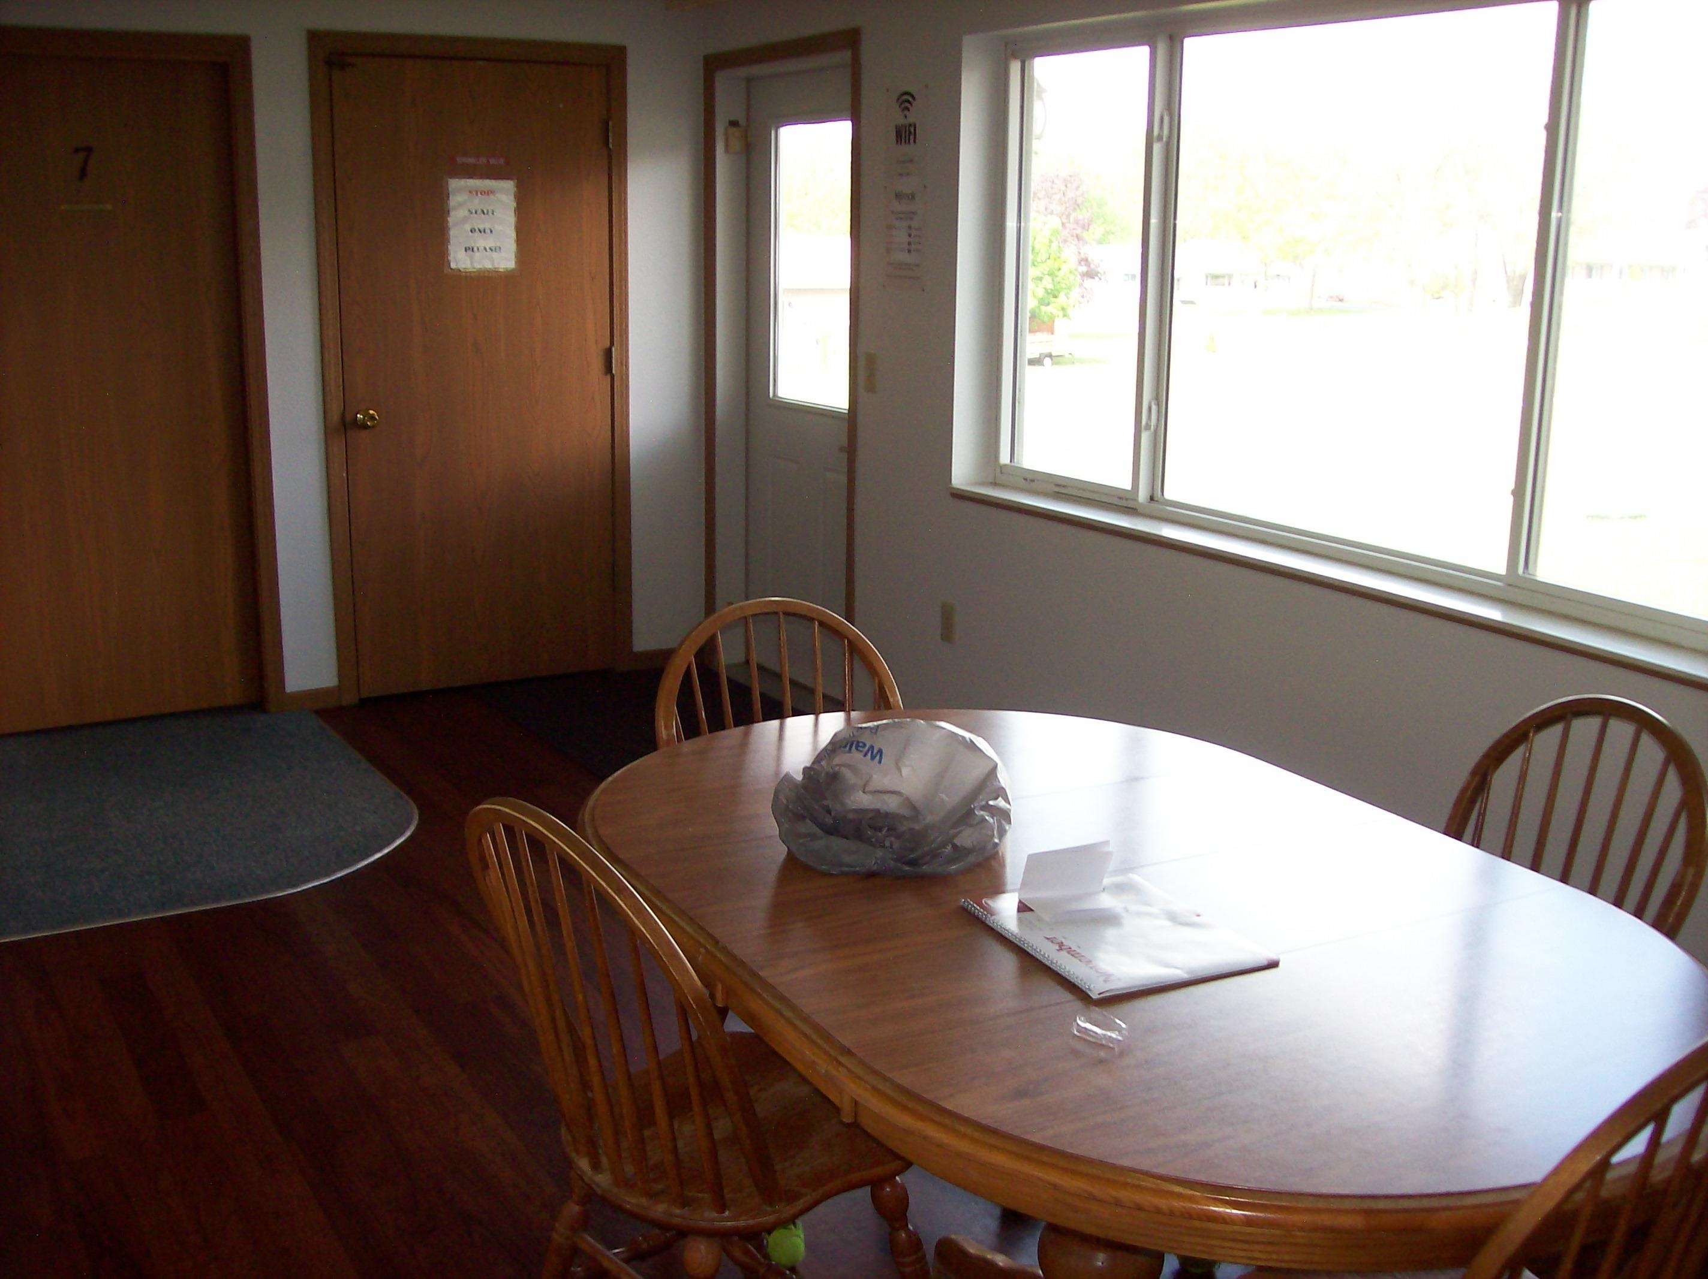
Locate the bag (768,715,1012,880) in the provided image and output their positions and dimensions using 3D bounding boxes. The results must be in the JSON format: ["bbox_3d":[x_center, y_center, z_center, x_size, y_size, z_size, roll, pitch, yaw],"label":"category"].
[{"bbox_3d":[0.052,0.186,2.300,0.295,0.160,0.250,1,13,1],"label":"bag"}]

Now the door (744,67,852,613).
[{"bbox_3d":[-0.128,-0.798,5.730,0.045,2.001,0.910,-6,15,-28],"label":"door"}]

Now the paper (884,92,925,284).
[{"bbox_3d":[0.141,-1.234,4.863,0.008,0.539,0.221,-6,15,-28],"label":"paper"}]

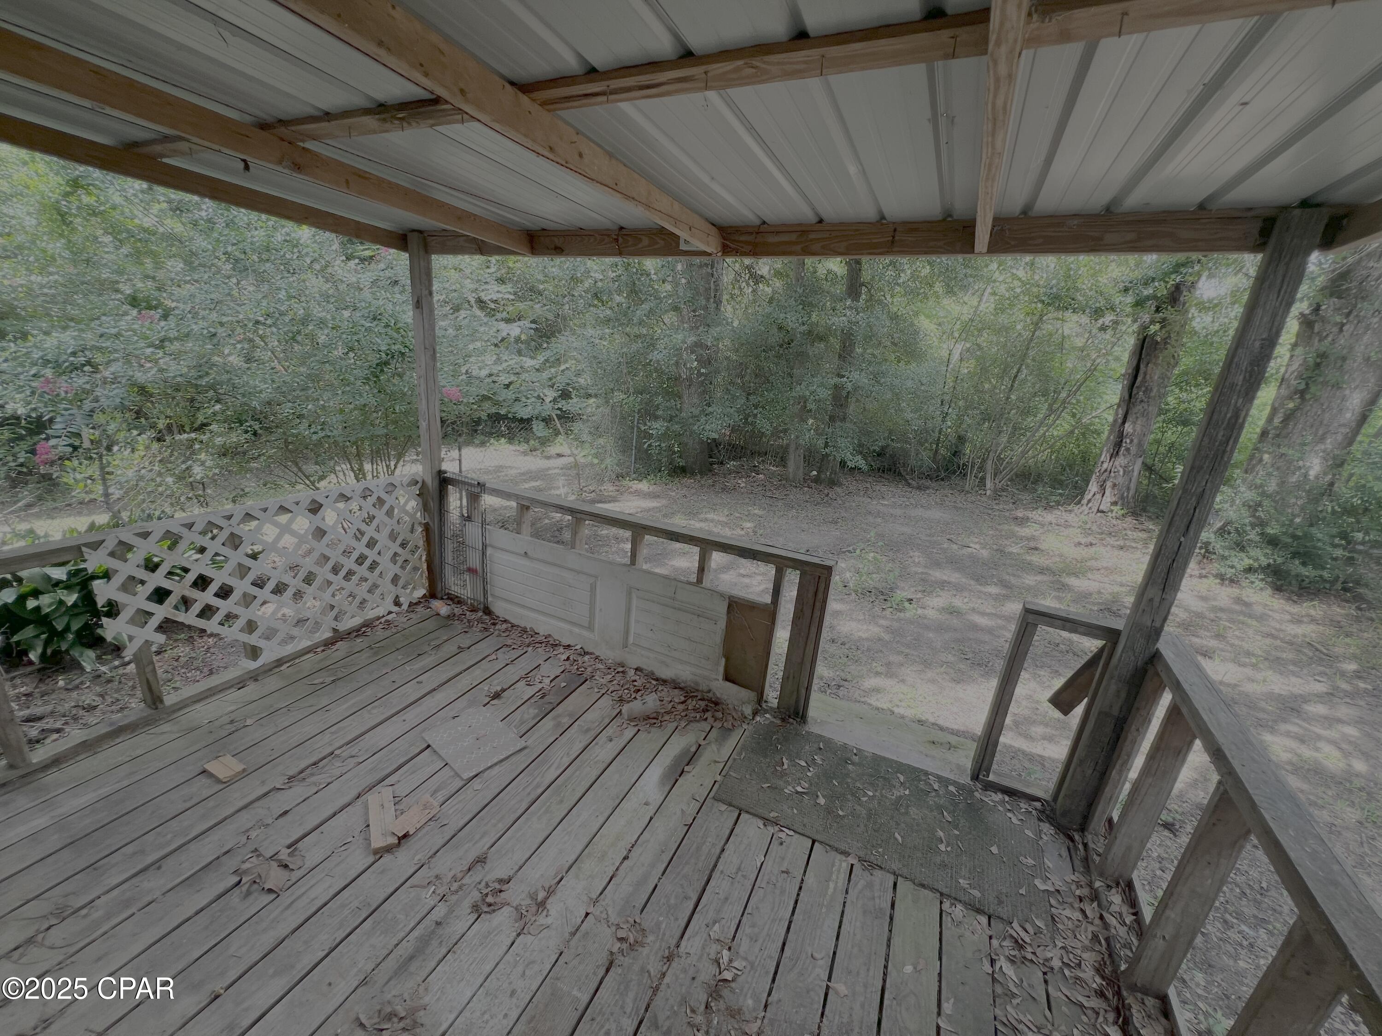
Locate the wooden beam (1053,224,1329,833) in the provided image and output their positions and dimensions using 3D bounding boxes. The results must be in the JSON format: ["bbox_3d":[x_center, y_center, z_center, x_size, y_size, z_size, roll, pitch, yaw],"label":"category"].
[{"bbox_3d":[1.655,0.169,1.808,0.090,2.212,0.090,12,18,23],"label":"wooden beam"}]

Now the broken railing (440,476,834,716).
[{"bbox_3d":[-0.488,0.366,2.939,2.453,0.830,0.100,12,18,23],"label":"broken railing"}]

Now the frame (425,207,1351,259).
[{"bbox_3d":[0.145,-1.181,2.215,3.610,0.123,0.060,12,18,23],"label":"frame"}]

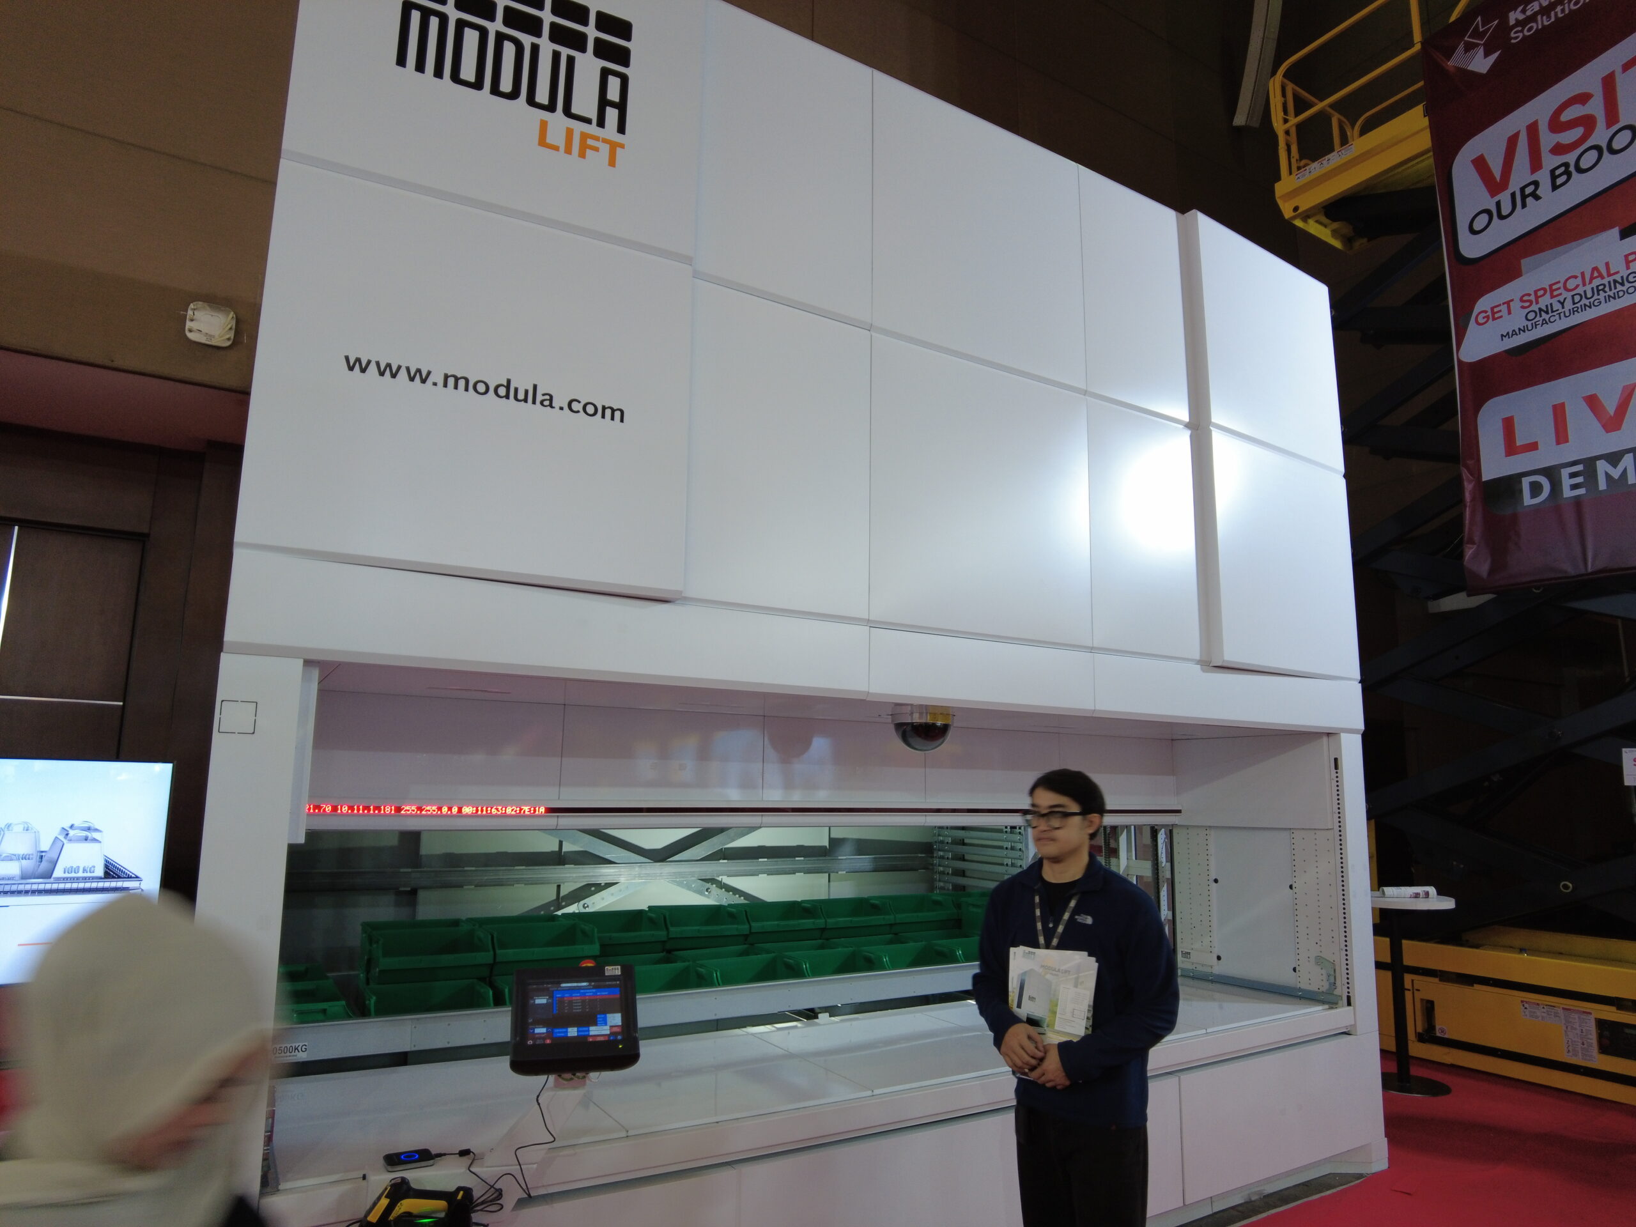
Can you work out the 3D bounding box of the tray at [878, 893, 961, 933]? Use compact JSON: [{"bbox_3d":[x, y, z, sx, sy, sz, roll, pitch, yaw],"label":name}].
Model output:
[{"bbox_3d":[0.522,1.622,5.113,0.400,0.168,0.238,7,-12,-30],"label":"tray"}]

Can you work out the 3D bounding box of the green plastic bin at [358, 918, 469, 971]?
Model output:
[{"bbox_3d":[-1.650,1.362,3.873,0.400,0.168,0.238,7,-12,-30],"label":"green plastic bin"}]

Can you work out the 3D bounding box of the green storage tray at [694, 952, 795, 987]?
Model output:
[{"bbox_3d":[-0.291,1.587,4.057,0.400,0.168,0.238,7,-12,-30],"label":"green storage tray"}]

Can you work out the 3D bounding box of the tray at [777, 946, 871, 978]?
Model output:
[{"bbox_3d":[0.068,1.631,4.262,0.400,0.168,0.238,7,-12,-30],"label":"tray"}]

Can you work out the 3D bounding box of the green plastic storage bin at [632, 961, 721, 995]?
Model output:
[{"bbox_3d":[-0.639,1.489,3.725,0.400,0.150,0.240,7,-11,-30],"label":"green plastic storage bin"}]

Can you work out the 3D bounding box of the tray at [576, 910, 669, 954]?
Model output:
[{"bbox_3d":[-0.892,1.408,4.156,0.400,0.150,0.240,7,-11,-30],"label":"tray"}]

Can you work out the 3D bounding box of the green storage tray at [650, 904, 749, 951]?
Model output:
[{"bbox_3d":[-0.544,1.449,4.355,0.400,0.150,0.240,7,-11,-30],"label":"green storage tray"}]

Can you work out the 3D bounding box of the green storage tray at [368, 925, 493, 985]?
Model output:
[{"bbox_3d":[-1.459,1.284,3.572,0.400,0.150,0.240,7,-11,-30],"label":"green storage tray"}]

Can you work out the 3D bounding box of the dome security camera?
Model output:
[{"bbox_3d":[0.422,0.486,3.823,0.250,0.155,0.250,1,-10,0],"label":"dome security camera"}]

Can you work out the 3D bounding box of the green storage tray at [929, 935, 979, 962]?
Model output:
[{"bbox_3d":[0.741,1.652,4.513,0.400,0.150,0.240,7,-11,-30],"label":"green storage tray"}]

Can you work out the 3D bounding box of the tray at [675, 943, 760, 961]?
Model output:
[{"bbox_3d":[-0.423,1.622,4.264,0.400,0.168,0.238,7,-12,-30],"label":"tray"}]

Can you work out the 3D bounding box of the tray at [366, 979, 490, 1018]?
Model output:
[{"bbox_3d":[-1.415,1.453,3.415,0.400,0.168,0.238,7,-12,-30],"label":"tray"}]

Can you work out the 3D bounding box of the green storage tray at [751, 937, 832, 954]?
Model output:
[{"bbox_3d":[-0.069,1.600,4.313,0.400,0.150,0.240,7,-11,-30],"label":"green storage tray"}]

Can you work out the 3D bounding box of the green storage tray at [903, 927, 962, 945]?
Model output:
[{"bbox_3d":[0.627,1.683,4.710,0.400,0.150,0.240,7,-11,-30],"label":"green storage tray"}]

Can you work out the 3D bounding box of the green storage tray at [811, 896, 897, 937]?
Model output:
[{"bbox_3d":[0.155,1.578,4.903,0.400,0.168,0.238,7,-12,-30],"label":"green storage tray"}]

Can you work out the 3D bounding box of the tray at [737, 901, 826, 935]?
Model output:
[{"bbox_3d":[-0.196,1.490,4.554,0.400,0.150,0.240,7,-11,-30],"label":"tray"}]

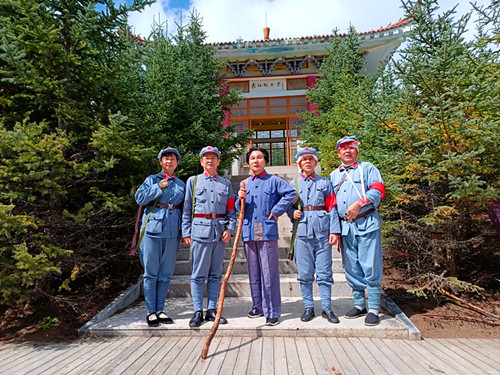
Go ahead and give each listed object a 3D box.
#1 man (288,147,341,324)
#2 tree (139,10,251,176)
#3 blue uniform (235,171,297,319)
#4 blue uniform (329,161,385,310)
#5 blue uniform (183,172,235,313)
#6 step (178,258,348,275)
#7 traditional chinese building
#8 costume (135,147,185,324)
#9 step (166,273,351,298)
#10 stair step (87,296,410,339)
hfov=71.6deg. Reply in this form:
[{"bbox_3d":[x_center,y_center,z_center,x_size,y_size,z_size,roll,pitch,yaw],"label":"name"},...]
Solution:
[{"bbox_3d":[0.638,0.425,3.458,0.500,1.694,0.350,-3,-9,16],"label":"man"},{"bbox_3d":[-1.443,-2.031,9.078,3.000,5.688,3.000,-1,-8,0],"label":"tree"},{"bbox_3d":[0.169,0.535,3.429,0.591,1.414,0.420,-4,-9,18],"label":"blue uniform"},{"bbox_3d":[1.082,0.463,3.442,0.511,1.476,0.420,-7,-10,36],"label":"blue uniform"},{"bbox_3d":[-0.396,0.518,3.391,0.520,1.353,0.300,1,-9,-14],"label":"blue uniform"},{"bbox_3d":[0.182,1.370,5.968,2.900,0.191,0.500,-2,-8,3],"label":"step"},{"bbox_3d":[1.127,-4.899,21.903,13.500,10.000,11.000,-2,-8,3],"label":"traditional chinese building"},{"bbox_3d":[-0.891,0.438,3.451,0.500,1.720,0.360,3,-9,-26],"label":"costume"},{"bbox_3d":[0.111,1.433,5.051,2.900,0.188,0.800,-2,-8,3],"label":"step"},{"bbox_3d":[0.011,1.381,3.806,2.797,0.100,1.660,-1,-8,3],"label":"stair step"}]

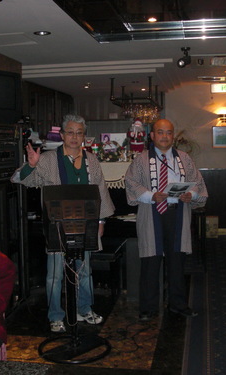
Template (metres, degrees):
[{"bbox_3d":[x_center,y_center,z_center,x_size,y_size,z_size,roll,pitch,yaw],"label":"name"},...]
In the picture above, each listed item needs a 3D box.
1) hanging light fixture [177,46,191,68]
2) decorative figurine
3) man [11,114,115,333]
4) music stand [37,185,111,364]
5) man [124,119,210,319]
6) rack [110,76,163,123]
[{"bbox_3d":[0.705,-1.282,5.130,0.130,0.205,0.210,2,5,29],"label":"hanging light fixture"},{"bbox_3d":[0.244,-0.537,5.400,0.190,0.355,0.160,-1,5,3],"label":"decorative figurine"},{"bbox_3d":[-0.386,0.281,4.103,0.800,1.680,0.470,-1,5,-5],"label":"man"},{"bbox_3d":[-0.264,0.572,3.656,0.510,1.170,0.500,-1,5,3],"label":"music stand"},{"bbox_3d":[0.448,0.259,4.345,0.660,1.660,0.440,0,5,5],"label":"man"},{"bbox_3d":[0.384,-1.164,7.212,0.520,0.480,1.950,0,5,10],"label":"rack"}]

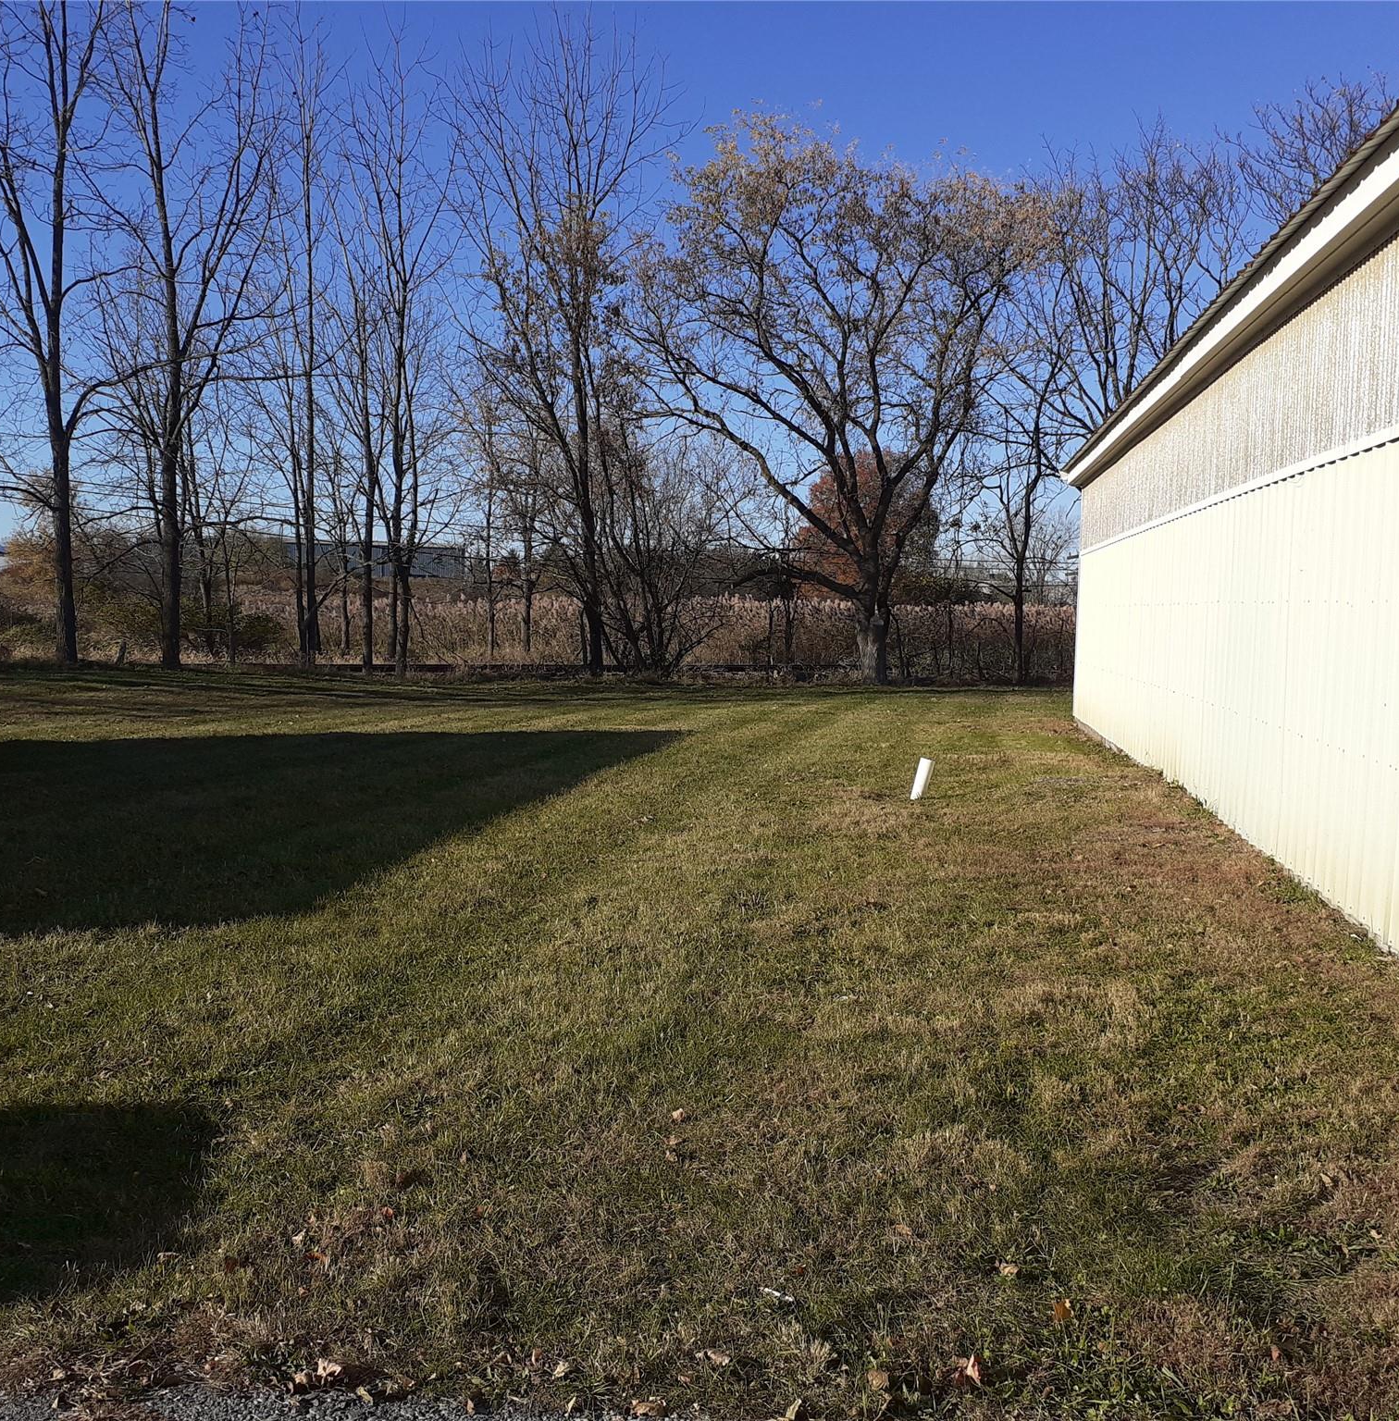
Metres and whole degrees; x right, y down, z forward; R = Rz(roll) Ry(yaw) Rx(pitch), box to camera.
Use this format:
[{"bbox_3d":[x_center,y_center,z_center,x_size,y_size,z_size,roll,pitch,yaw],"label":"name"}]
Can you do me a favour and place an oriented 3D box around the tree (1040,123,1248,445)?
[{"bbox_3d":[10.402,-7.066,34.559,5.190,13.000,4.930,1,4,0],"label":"tree"}]

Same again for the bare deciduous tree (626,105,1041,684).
[{"bbox_3d":[3.217,-6.943,33.285,9.200,12.700,8.470,1,4,0],"label":"bare deciduous tree"}]

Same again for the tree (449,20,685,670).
[{"bbox_3d":[-3.184,-8.529,34.740,5.360,15.440,5.090,1,4,0],"label":"tree"}]

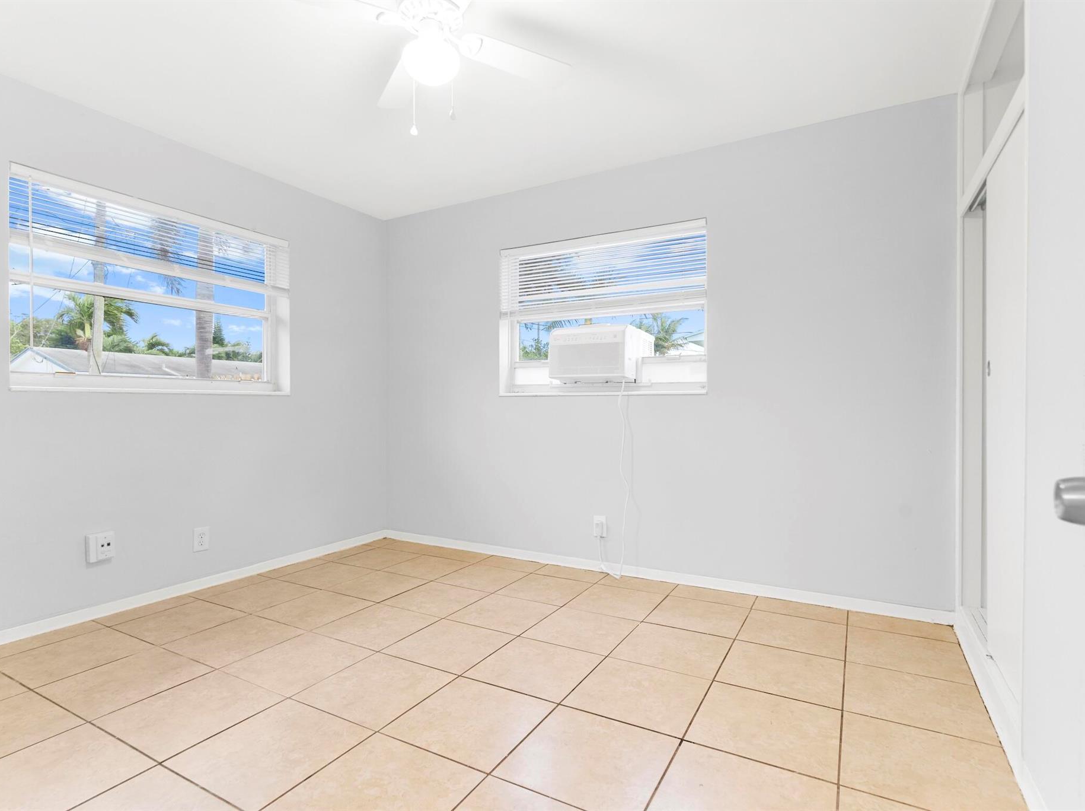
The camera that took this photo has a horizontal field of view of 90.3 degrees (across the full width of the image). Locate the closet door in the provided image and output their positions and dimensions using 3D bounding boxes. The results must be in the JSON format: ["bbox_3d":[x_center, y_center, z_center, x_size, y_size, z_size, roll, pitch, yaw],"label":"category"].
[{"bbox_3d":[1.507,0.025,1.738,0.035,1.808,0.626,0,0,30],"label":"closet door"}]

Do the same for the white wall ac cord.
[{"bbox_3d":[0.421,0.439,3.257,0.187,1.182,0.091,0,0,30],"label":"white wall ac cord"}]

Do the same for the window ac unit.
[{"bbox_3d":[0.388,-0.314,3.517,0.533,0.321,0.495,0,0,30],"label":"window ac unit"}]

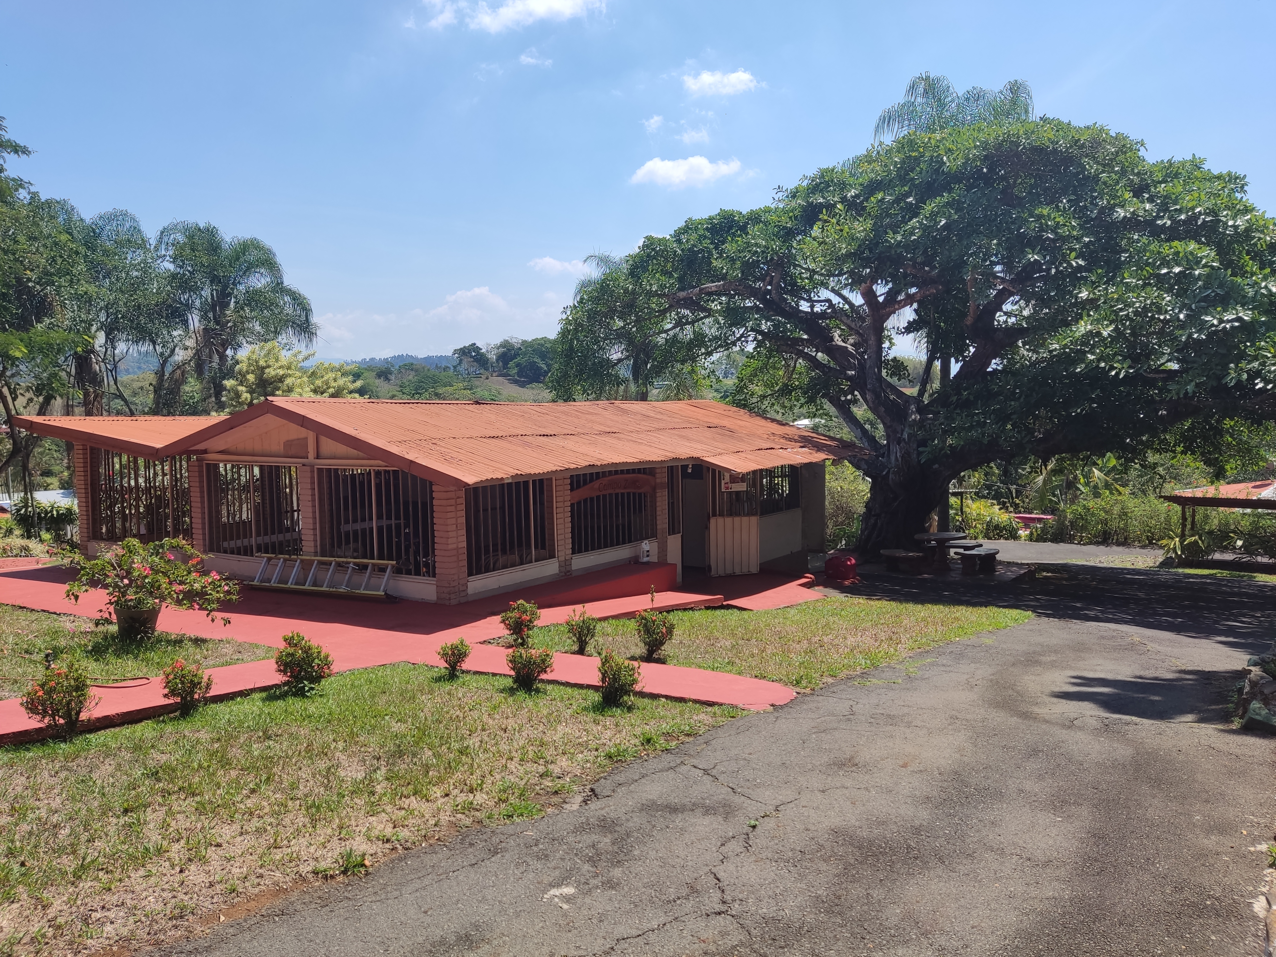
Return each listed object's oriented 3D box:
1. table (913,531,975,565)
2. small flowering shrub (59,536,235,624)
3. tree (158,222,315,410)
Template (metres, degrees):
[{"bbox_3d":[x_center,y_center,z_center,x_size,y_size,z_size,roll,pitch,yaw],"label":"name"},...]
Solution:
[{"bbox_3d":[6.423,1.550,19.500,1.120,0.740,1.120,1,5,18],"label":"table"},{"bbox_3d":[-5.326,1.142,10.100,1.800,0.920,1.450,-4,6,-28],"label":"small flowering shrub"},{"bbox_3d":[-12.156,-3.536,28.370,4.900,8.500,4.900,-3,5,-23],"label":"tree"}]

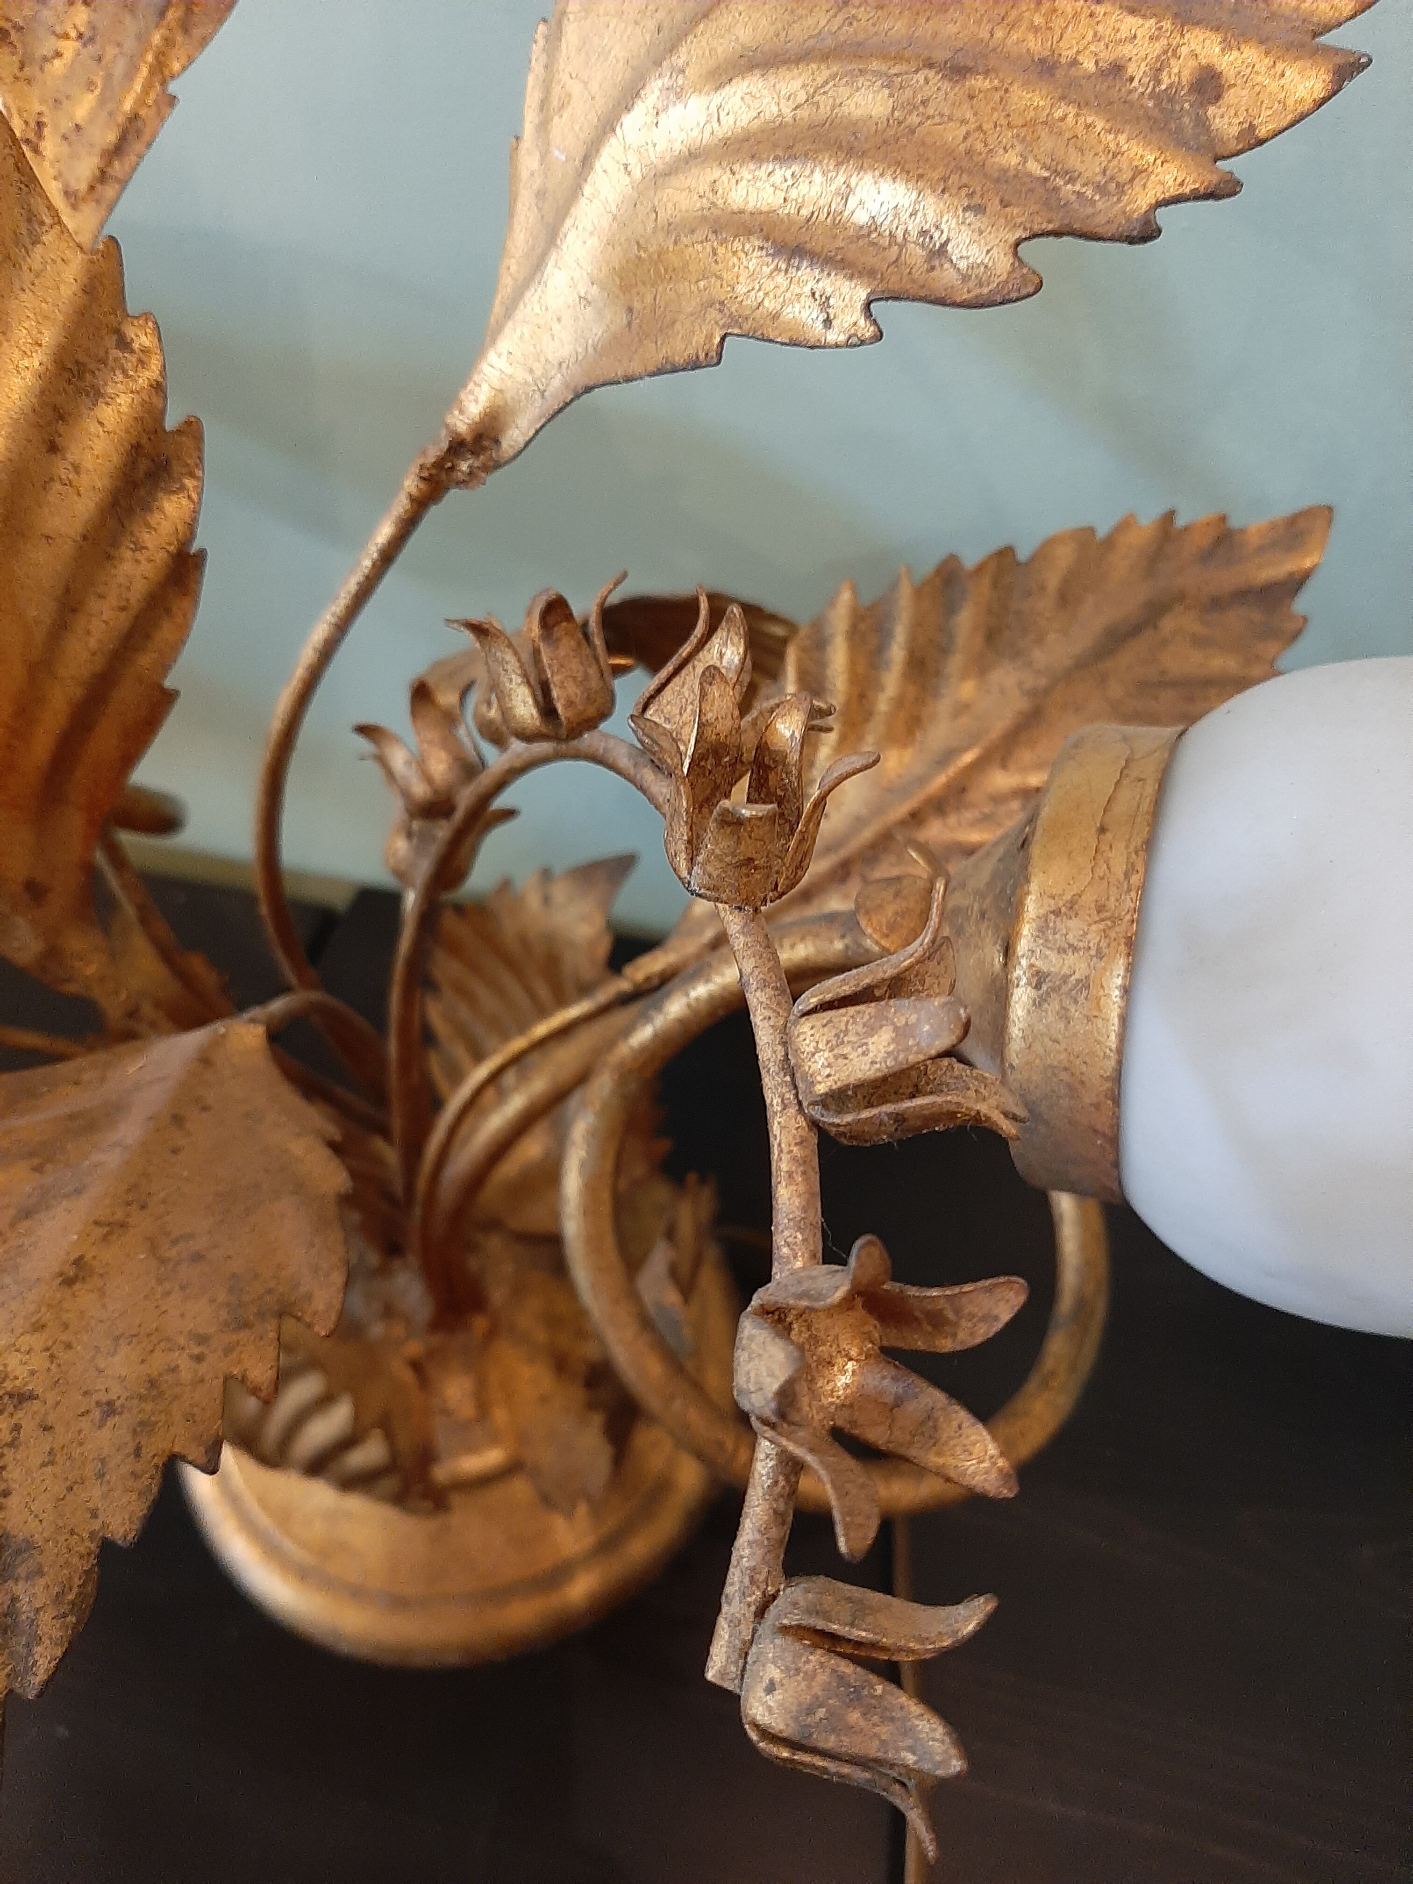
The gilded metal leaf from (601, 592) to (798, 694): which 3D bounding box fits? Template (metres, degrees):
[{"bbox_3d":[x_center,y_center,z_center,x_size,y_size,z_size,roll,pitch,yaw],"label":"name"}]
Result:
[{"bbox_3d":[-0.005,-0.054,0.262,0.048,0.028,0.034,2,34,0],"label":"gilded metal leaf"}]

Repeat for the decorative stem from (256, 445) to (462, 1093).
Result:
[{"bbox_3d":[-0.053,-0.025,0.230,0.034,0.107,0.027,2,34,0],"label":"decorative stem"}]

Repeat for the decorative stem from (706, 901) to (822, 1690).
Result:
[{"bbox_3d":[0.006,0.033,0.155,0.011,0.014,0.090,1,69,0],"label":"decorative stem"}]

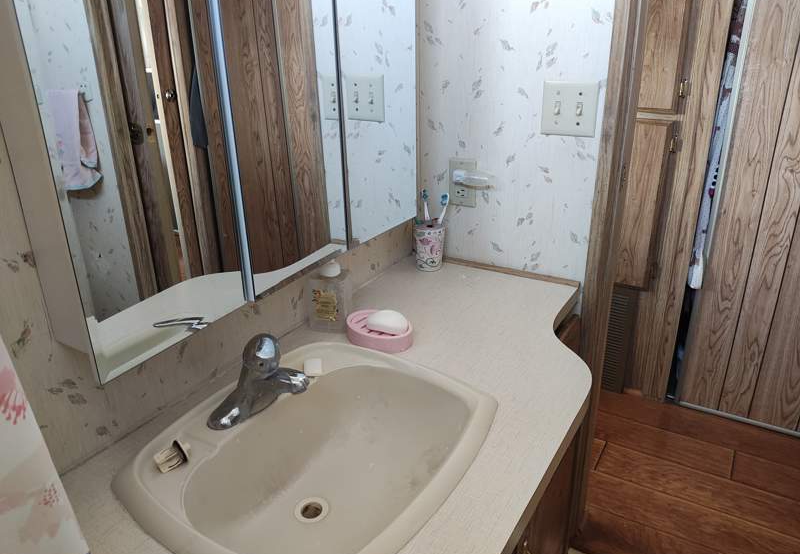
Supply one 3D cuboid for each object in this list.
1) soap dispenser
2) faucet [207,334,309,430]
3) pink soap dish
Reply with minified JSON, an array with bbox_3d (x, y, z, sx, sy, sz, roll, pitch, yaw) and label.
[{"bbox_3d":[-0.141,0.035,1.158,0.073,0.148,0.044,2,23,8],"label":"soap dispenser"},{"bbox_3d":[-0.201,0.147,0.888,0.156,0.132,0.160,12,26,29],"label":"faucet"},{"bbox_3d":[-0.040,0.105,1.133,0.145,0.034,0.096,18,29,39],"label":"pink soap dish"}]

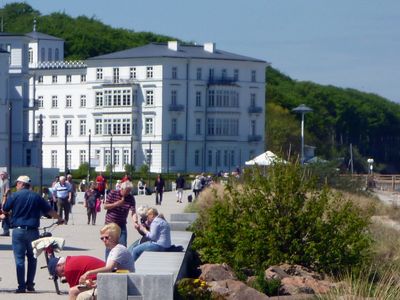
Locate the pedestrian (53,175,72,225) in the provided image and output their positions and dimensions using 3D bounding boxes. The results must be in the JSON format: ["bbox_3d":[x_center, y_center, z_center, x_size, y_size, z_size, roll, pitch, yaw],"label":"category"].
[{"bbox_3d":[-4.848,1.779,44.000,0.620,1.710,0.380,0,-1,0],"label":"pedestrian"}]

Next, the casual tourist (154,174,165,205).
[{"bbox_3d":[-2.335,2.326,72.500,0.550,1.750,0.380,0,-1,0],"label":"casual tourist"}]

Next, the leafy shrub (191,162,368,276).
[{"bbox_3d":[1.438,1.218,22.300,3.150,1.970,2.700,0,-1,0],"label":"leafy shrub"}]

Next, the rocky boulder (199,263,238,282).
[{"bbox_3d":[0.298,1.969,20.100,0.660,0.380,0.550,0,-1,0],"label":"rocky boulder"}]

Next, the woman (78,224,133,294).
[{"bbox_3d":[-1.087,1.442,14.200,0.720,1.200,0.500,0,-1,-16],"label":"woman"}]

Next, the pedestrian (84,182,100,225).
[{"bbox_3d":[-3.773,1.855,43.800,0.540,1.550,0.360,0,-1,-3],"label":"pedestrian"}]

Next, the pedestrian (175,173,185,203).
[{"bbox_3d":[-1.228,2.370,75.500,0.530,1.780,0.380,0,-1,0],"label":"pedestrian"}]

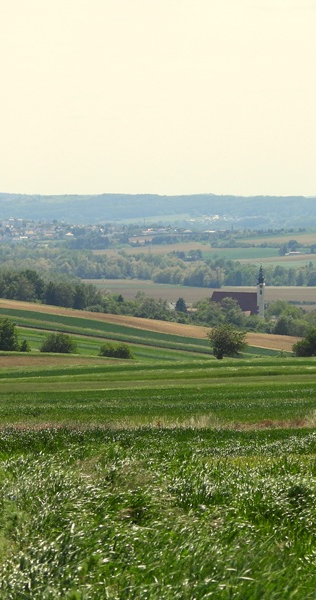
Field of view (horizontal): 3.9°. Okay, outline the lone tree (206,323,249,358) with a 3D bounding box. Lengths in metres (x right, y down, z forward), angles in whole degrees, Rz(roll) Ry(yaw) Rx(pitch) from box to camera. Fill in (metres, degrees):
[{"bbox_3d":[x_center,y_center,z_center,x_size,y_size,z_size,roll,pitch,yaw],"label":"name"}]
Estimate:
[{"bbox_3d":[11.170,6.560,740.000,6.640,5.920,6.310,0,1,0],"label":"lone tree"}]

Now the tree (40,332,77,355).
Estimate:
[{"bbox_3d":[-17.610,7.580,810.000,6.660,3.770,6.330,0,1,0],"label":"tree"}]

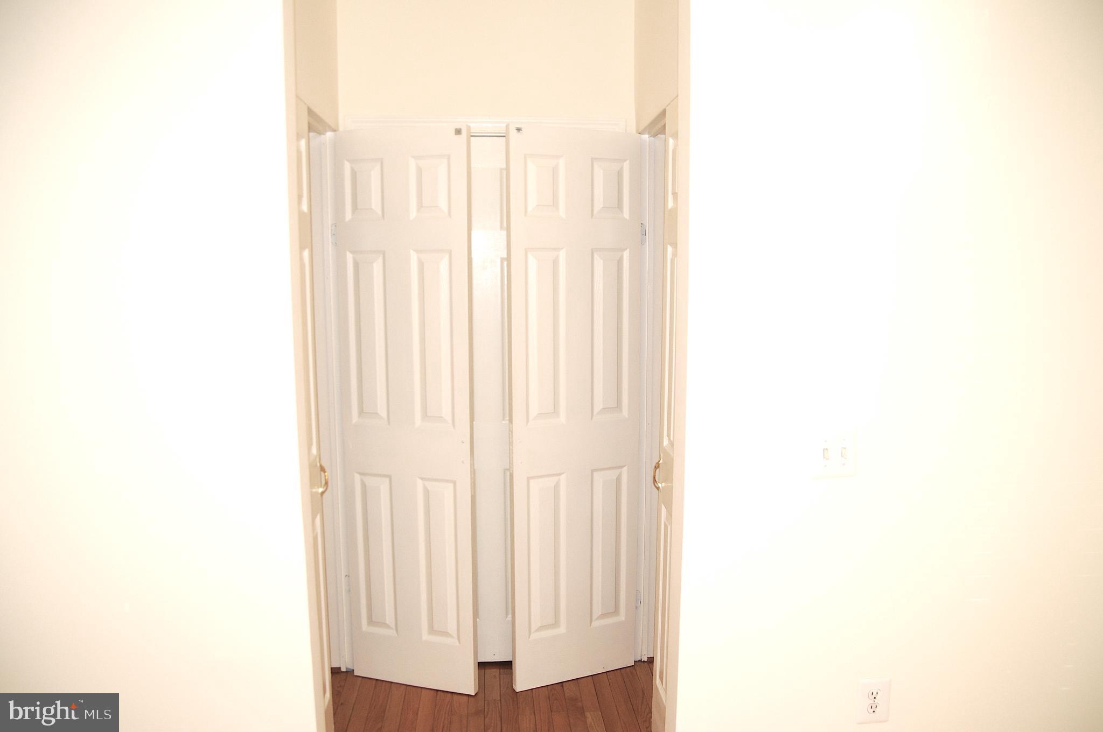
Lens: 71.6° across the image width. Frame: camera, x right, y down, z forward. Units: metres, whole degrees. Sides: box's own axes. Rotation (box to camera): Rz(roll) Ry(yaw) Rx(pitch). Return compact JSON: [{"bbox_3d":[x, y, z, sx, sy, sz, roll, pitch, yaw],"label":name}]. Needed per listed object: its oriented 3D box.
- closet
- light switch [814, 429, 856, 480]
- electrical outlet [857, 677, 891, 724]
[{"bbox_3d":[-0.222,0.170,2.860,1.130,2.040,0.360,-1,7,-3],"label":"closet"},{"bbox_3d":[0.689,0.215,1.851,0.108,0.117,0.014,-1,7,-3],"label":"light switch"},{"bbox_3d":[0.818,0.851,1.932,0.074,0.118,0.010,-1,7,-3],"label":"electrical outlet"}]

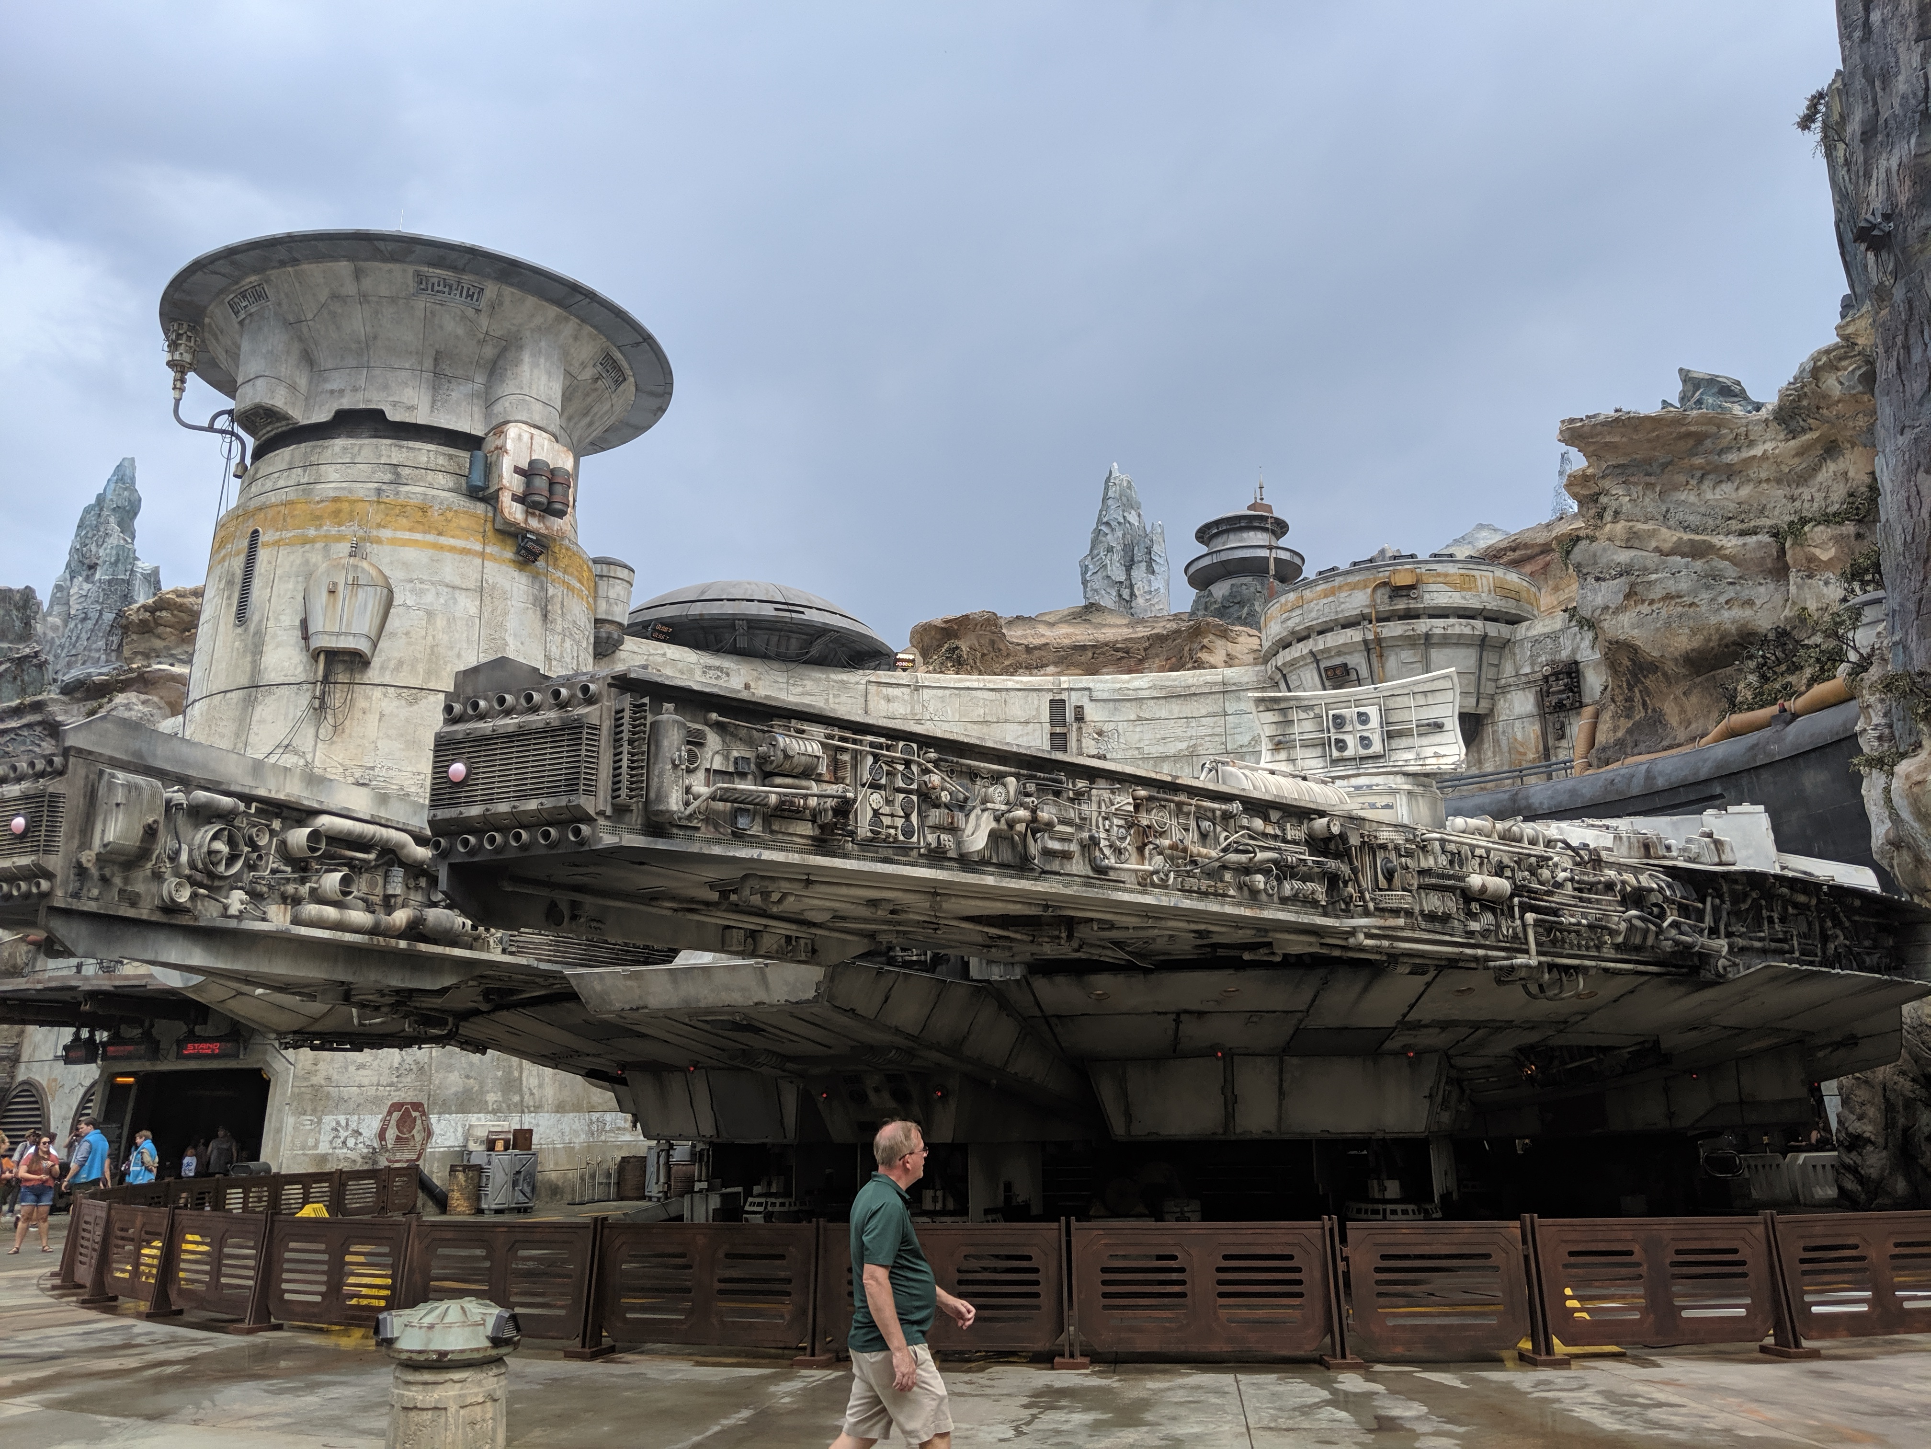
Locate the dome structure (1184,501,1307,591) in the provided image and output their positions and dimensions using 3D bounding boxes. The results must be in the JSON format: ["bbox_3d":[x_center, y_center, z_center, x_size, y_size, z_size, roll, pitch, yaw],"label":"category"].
[{"bbox_3d":[11.492,-7.458,62.251,4.863,3.600,4.863,-3,-15,11],"label":"dome structure"}]

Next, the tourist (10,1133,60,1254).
[{"bbox_3d":[-13.370,6.749,21.593,0.620,1.650,0.420,10,-18,-36],"label":"tourist"}]

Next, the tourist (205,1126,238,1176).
[{"bbox_3d":[-14.489,8.726,29.279,0.580,1.760,0.380,6,-16,-24],"label":"tourist"}]

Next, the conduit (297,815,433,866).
[{"bbox_3d":[-9.098,1.906,22.882,0.390,0.432,2.592,-7,-16,25],"label":"conduit"}]

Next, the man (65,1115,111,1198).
[{"bbox_3d":[-12.048,6.313,20.570,0.450,1.830,0.550,3,-15,-11],"label":"man"}]

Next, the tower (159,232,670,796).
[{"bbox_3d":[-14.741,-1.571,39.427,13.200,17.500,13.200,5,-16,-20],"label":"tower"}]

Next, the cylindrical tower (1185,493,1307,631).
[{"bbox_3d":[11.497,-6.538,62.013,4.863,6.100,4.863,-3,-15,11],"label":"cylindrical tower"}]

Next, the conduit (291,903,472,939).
[{"bbox_3d":[-8.849,3.082,22.942,0.455,0.504,3.568,-7,-16,25],"label":"conduit"}]

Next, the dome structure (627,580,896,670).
[{"bbox_3d":[-6.983,-2.031,47.697,9.900,2.900,9.900,2,-15,-8],"label":"dome structure"}]

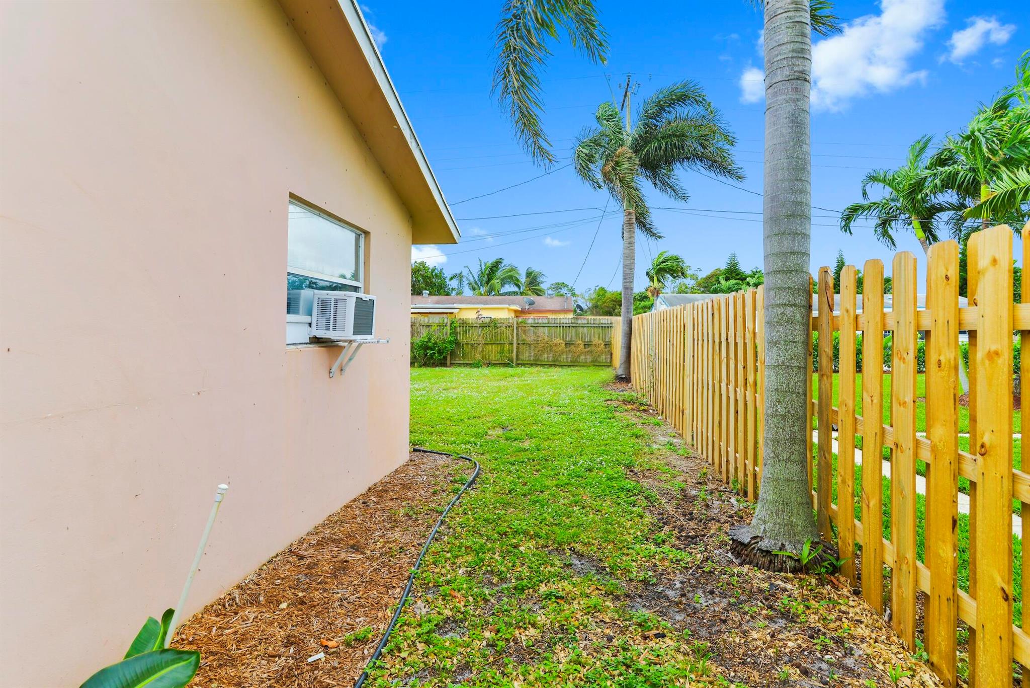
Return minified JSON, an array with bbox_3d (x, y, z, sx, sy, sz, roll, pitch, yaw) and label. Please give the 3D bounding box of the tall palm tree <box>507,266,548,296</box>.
[{"bbox_3d":[1.019,-3.234,45.000,3.700,6.960,3.700,1,1,0],"label":"tall palm tree"}]

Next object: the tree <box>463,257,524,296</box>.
[{"bbox_3d":[-1.856,-3.541,44.000,4.900,7.700,4.700,1,1,0],"label":"tree"}]

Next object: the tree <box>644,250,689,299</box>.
[{"bbox_3d":[7.049,-1.744,24.000,2.000,5.250,2.000,1,1,0],"label":"tree"}]

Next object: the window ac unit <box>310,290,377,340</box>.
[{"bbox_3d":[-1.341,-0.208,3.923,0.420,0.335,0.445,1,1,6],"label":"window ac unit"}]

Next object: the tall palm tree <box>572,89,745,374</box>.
[{"bbox_3d":[3.633,-2.886,13.100,4.200,7.590,3.900,1,1,0],"label":"tall palm tree"}]

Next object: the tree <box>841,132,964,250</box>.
[{"bbox_3d":[9.111,-1.853,12.100,2.700,6.070,2.600,1,1,0],"label":"tree"}]

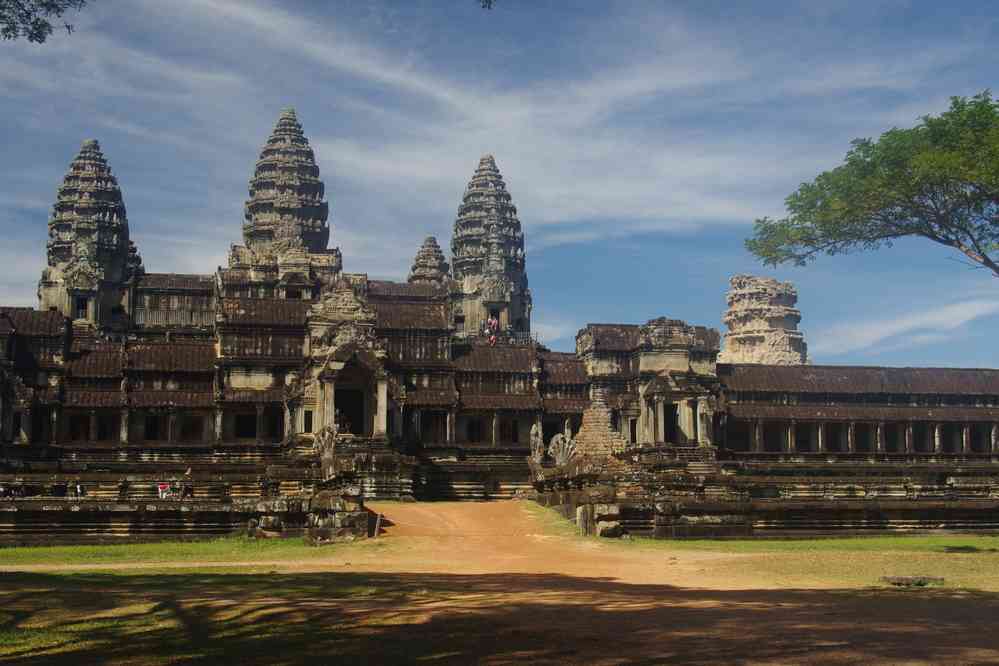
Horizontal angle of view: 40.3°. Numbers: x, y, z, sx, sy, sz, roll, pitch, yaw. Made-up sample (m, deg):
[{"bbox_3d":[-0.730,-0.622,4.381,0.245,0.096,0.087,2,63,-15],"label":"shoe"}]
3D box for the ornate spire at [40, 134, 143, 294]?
[{"bbox_3d":[-49.446,-13.797,164.379,9.300,19.960,9.300,1,-8,-12],"label":"ornate spire"}]

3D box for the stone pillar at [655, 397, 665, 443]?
[{"bbox_3d":[10.001,5.390,84.717,0.470,2.860,0.470,1,-8,-11],"label":"stone pillar"}]

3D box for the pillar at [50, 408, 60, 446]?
[{"bbox_3d":[-32.134,6.692,98.401,0.600,2.750,0.600,1,-8,-12],"label":"pillar"}]

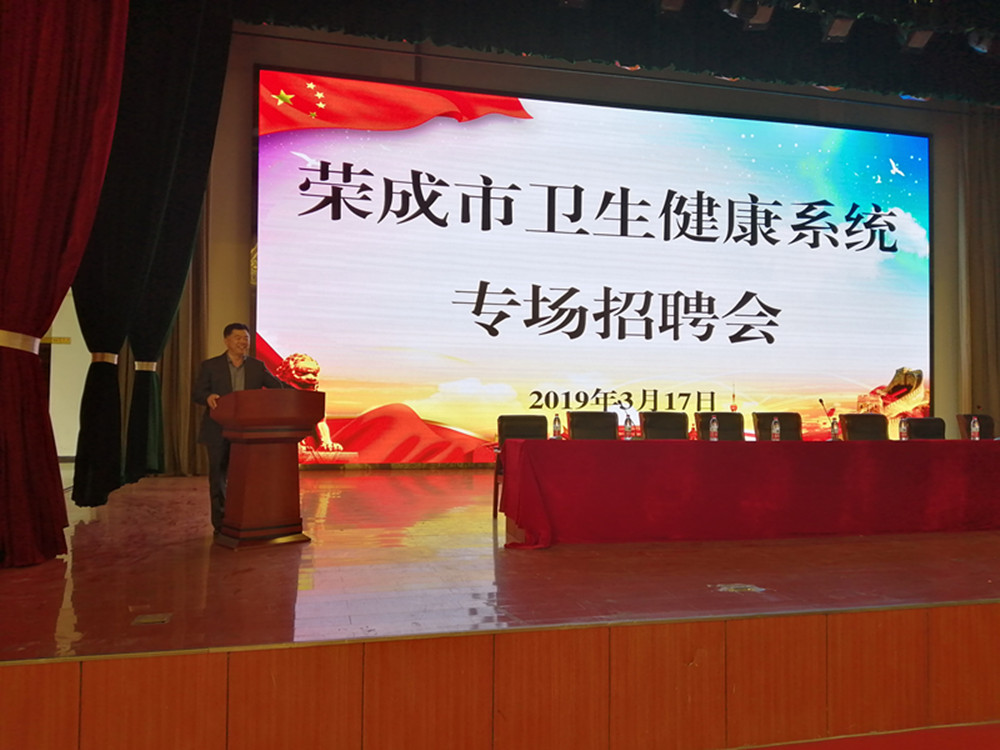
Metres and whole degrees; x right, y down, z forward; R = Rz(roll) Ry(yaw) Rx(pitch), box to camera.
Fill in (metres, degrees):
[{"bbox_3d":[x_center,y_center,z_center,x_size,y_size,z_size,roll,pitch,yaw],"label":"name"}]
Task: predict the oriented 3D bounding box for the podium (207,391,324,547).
[{"bbox_3d":[-1.768,0.681,5.682,0.690,1.160,0.560,2,-2,-39],"label":"podium"}]

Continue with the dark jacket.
[{"bbox_3d":[-2.068,0.192,6.051,0.680,0.750,0.400,2,-2,-39],"label":"dark jacket"}]

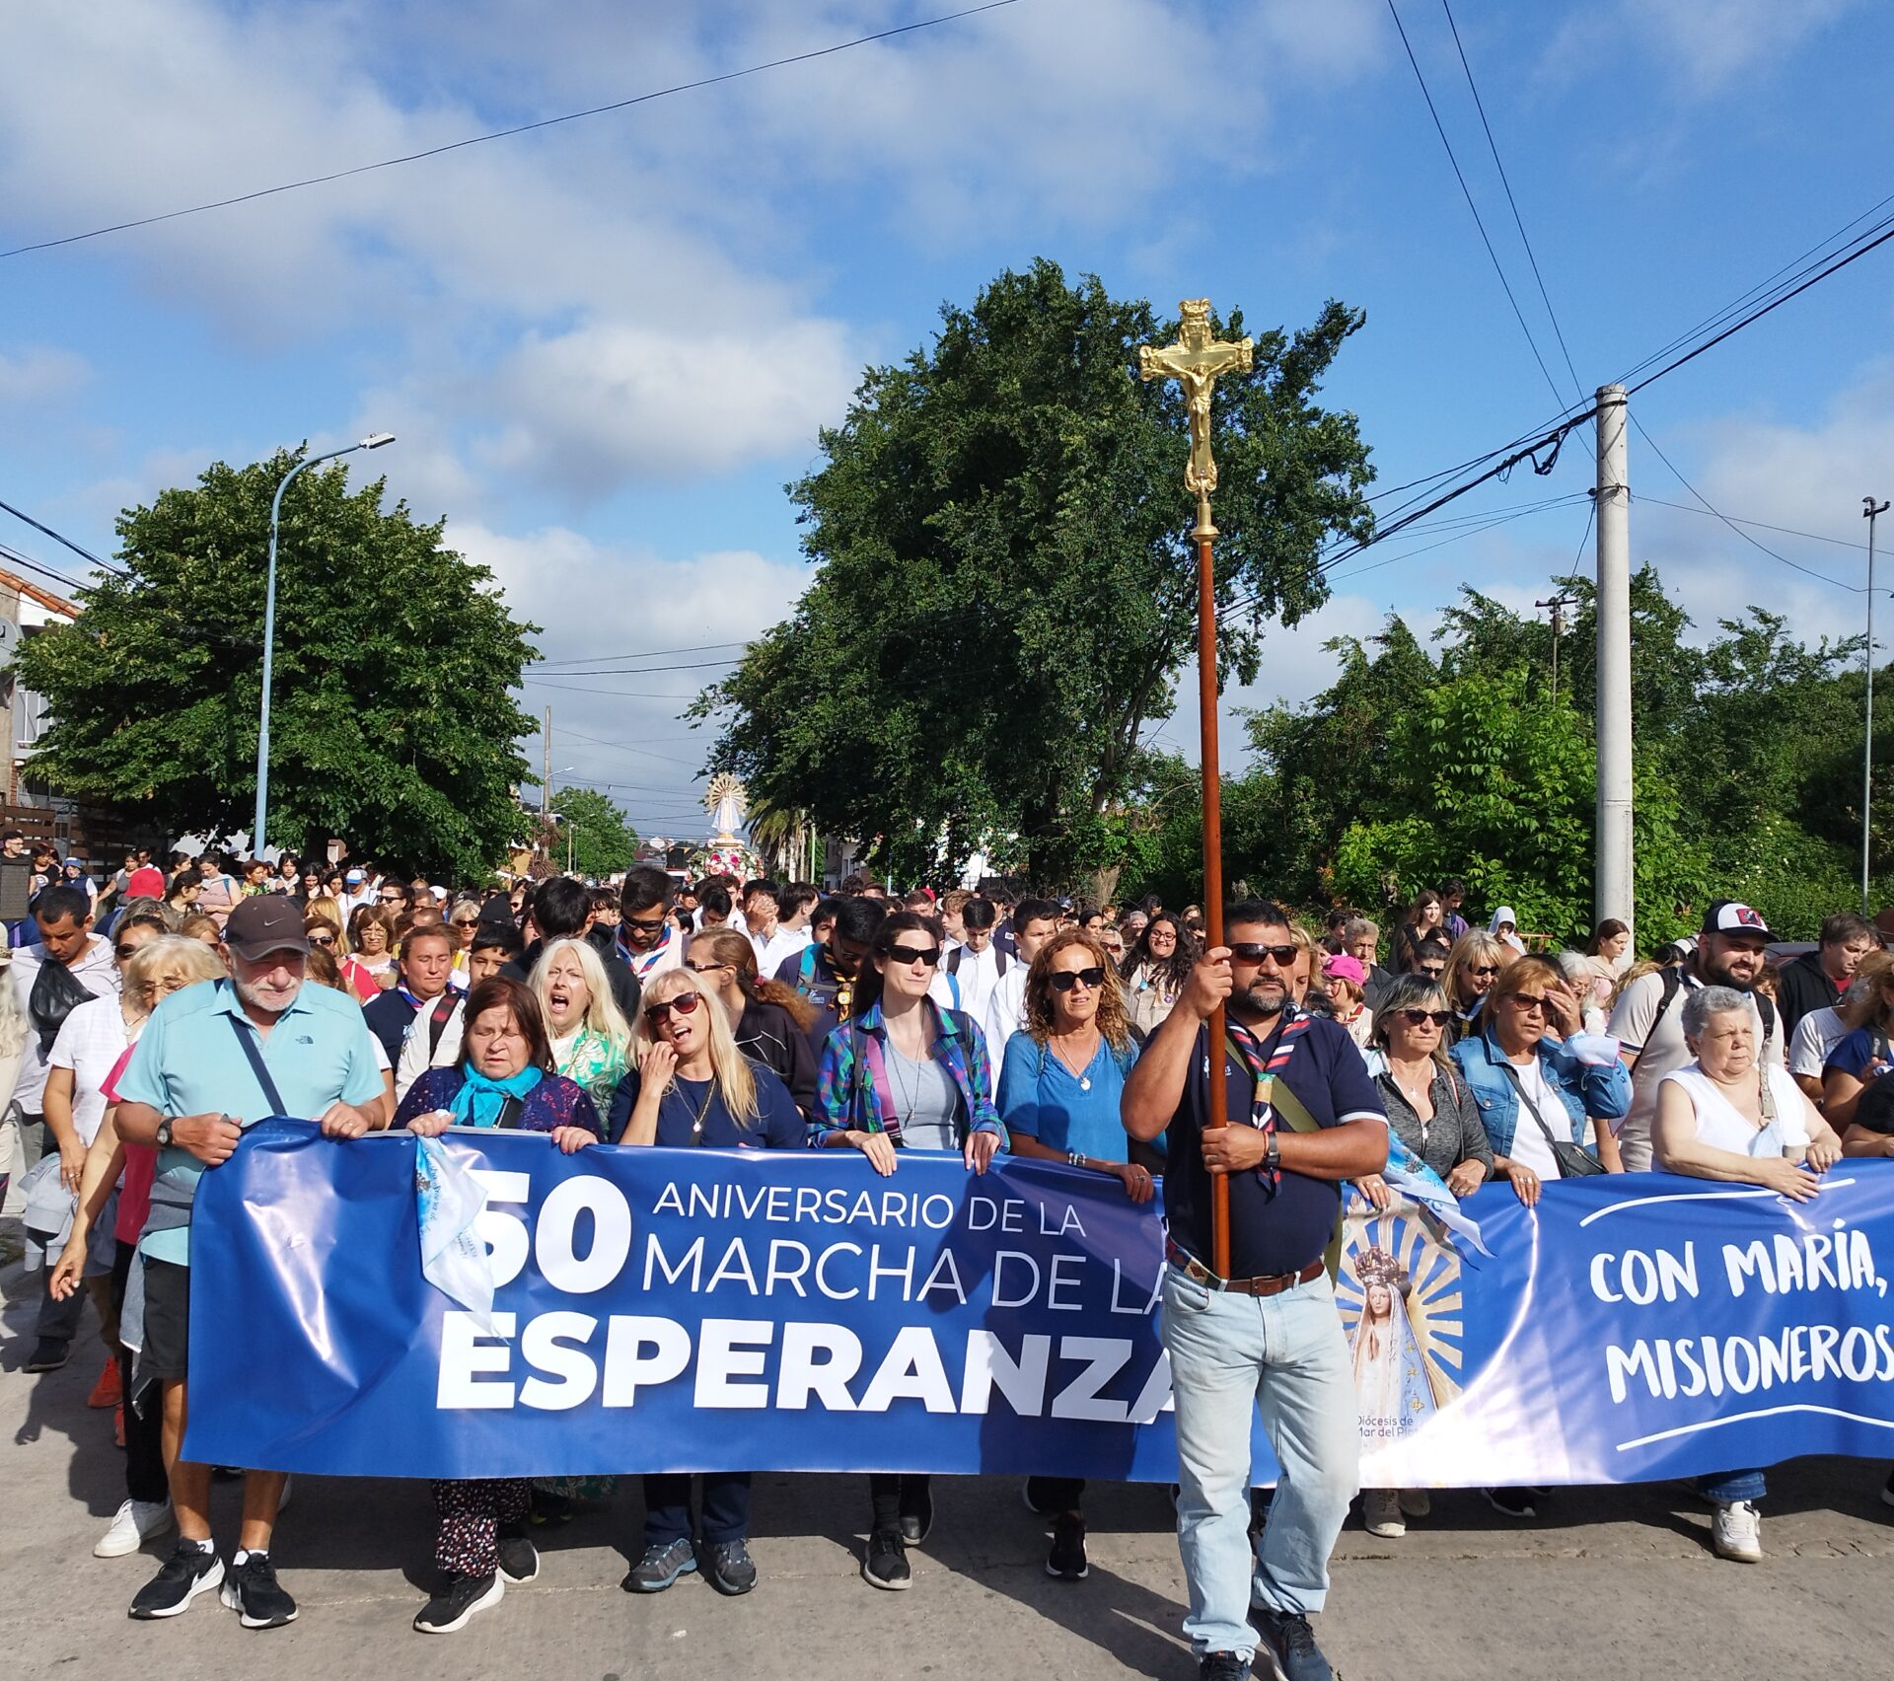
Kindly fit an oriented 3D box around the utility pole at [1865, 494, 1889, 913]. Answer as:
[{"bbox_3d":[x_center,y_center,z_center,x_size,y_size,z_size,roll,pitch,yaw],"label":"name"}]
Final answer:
[{"bbox_3d":[9.000,-0.710,17.000,0.200,5.200,0.130,1,0,0],"label":"utility pole"}]

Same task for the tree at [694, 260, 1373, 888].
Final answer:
[{"bbox_3d":[1.450,-3.850,29.000,11.200,11.400,10.500,1,0,0],"label":"tree"}]

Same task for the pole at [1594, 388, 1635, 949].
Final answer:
[{"bbox_3d":[5.900,-1.070,15.500,0.330,5.900,0.330,1,0,0],"label":"pole"}]

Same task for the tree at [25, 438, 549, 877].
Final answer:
[{"bbox_3d":[-9.100,-1.800,24.000,7.000,7.000,6.800,1,0,0],"label":"tree"}]

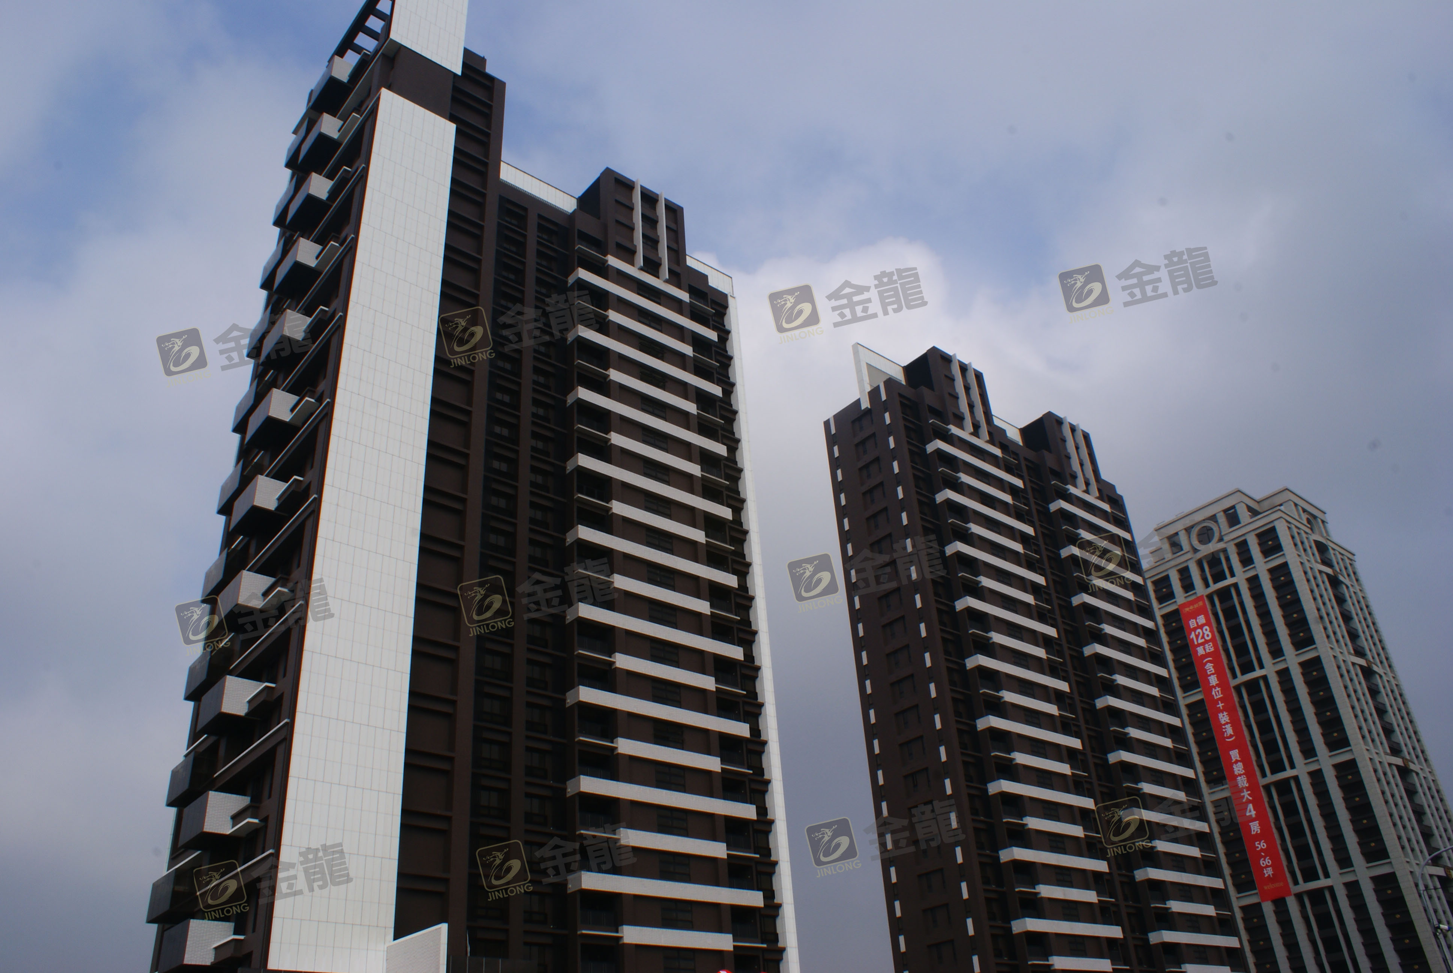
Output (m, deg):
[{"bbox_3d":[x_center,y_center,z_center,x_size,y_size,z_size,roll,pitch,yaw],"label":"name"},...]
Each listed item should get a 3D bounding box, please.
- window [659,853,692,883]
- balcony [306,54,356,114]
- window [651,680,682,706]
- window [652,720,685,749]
[{"bbox_3d":[-3.504,26.004,74.243,2.622,1.800,0.200,21,-40,-36],"label":"window"},{"bbox_3d":[-30.684,-31.238,85.521,1.900,2.080,3.950,21,-40,-36],"label":"balcony"},{"bbox_3d":[-4.548,15.905,83.022,2.752,1.760,0.192,20,-38,-36],"label":"window"},{"bbox_3d":[-4.306,18.626,81.482,2.752,1.760,0.192,20,-38,-36],"label":"window"}]

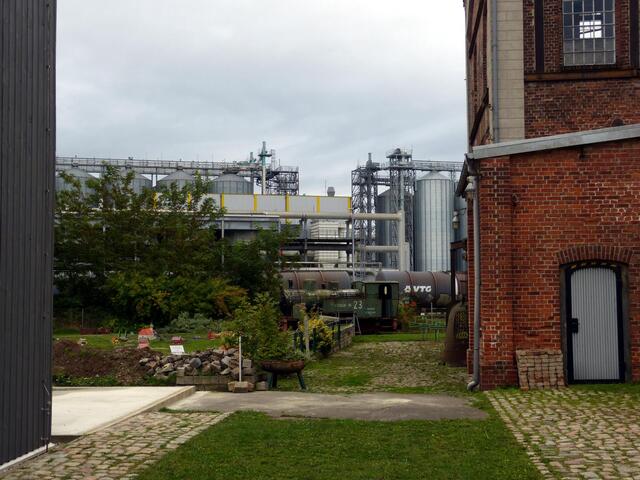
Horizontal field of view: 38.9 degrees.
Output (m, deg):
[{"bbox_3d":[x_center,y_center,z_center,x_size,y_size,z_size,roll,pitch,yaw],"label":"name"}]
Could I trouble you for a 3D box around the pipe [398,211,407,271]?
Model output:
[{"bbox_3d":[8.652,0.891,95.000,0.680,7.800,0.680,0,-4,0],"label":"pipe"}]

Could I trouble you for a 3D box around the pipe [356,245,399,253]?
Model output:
[{"bbox_3d":[6.093,0.901,96.000,4.500,0.620,0.620,0,-4,0],"label":"pipe"}]

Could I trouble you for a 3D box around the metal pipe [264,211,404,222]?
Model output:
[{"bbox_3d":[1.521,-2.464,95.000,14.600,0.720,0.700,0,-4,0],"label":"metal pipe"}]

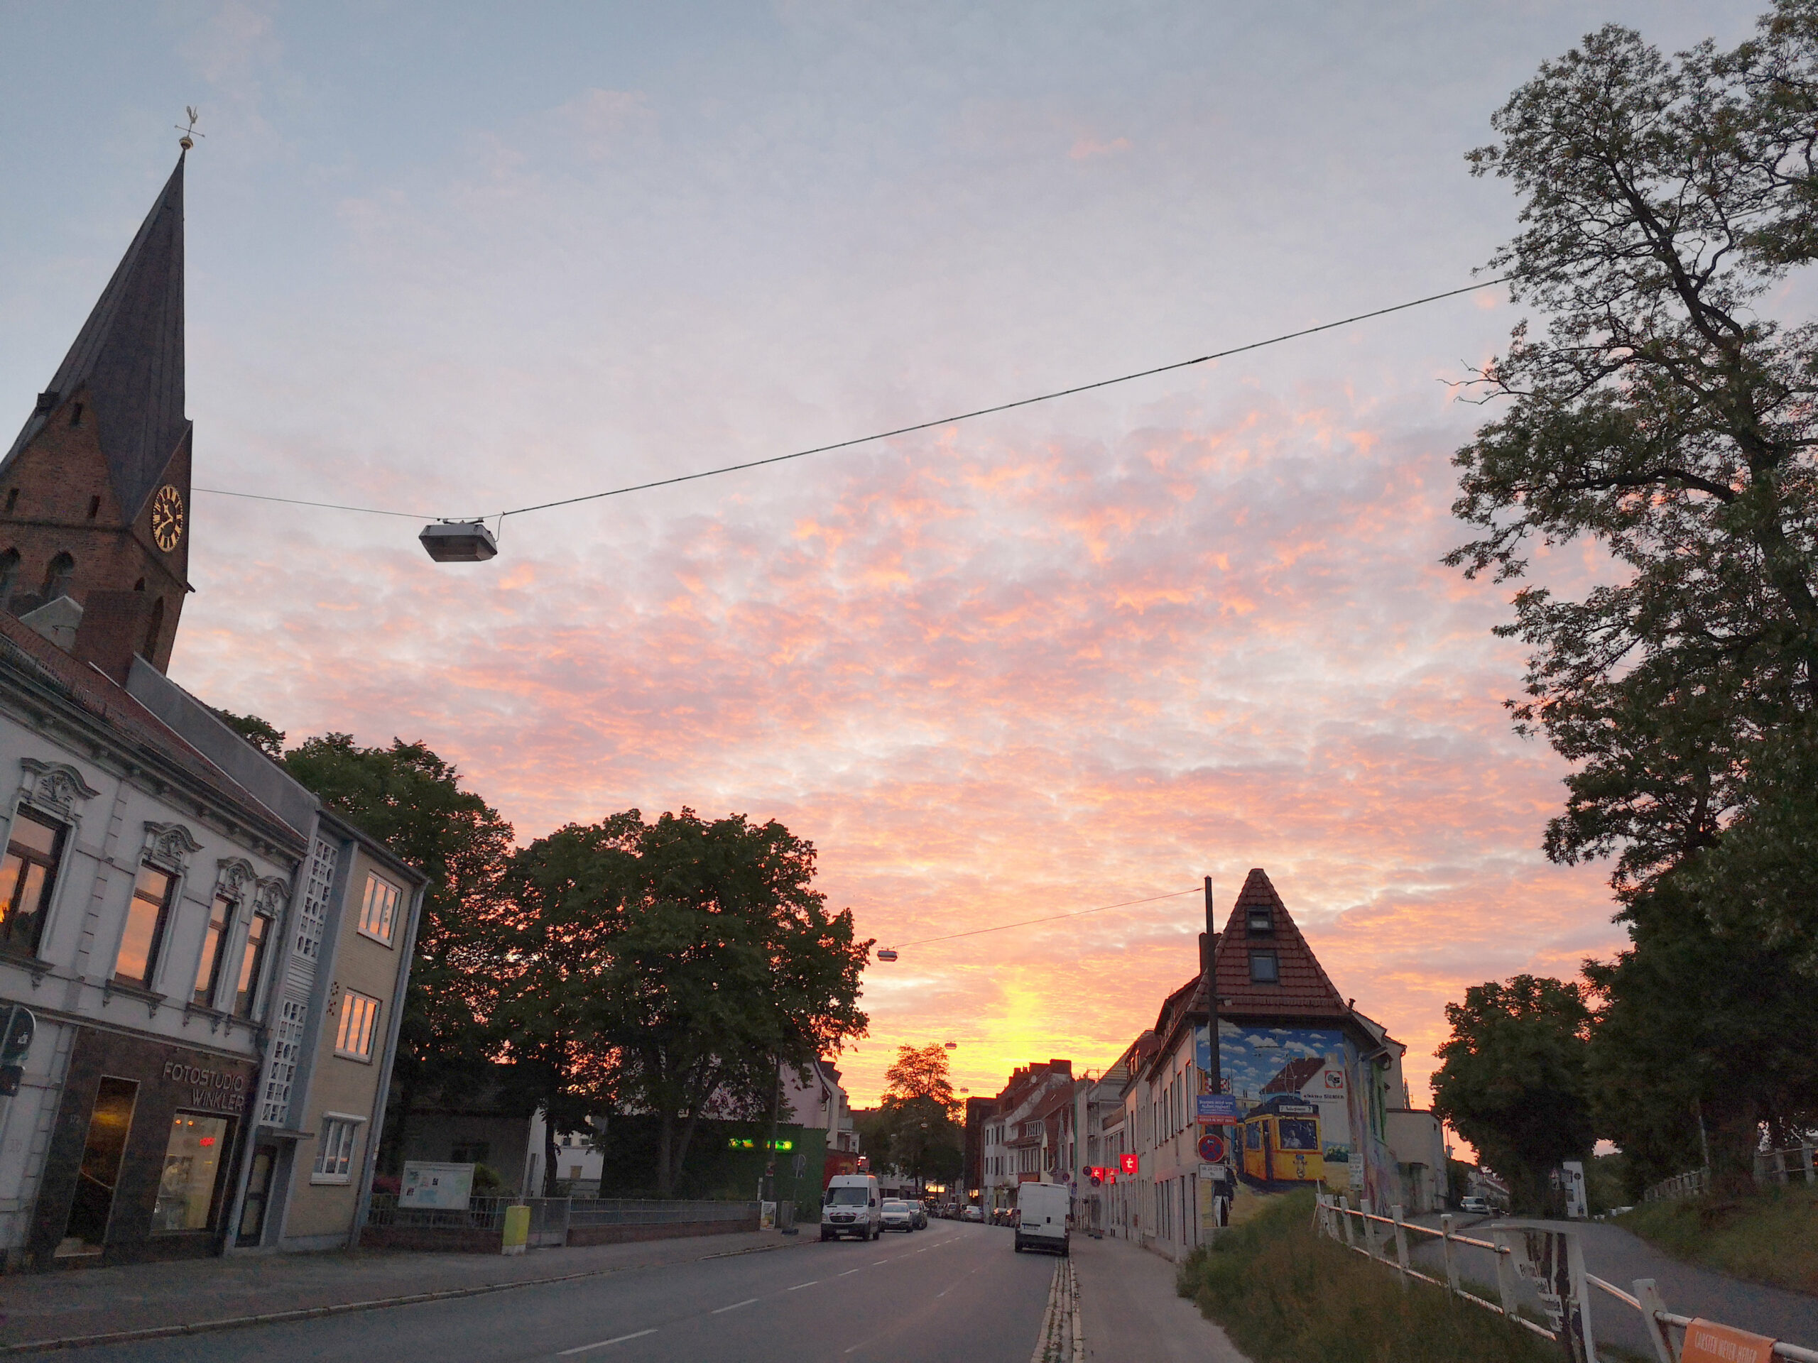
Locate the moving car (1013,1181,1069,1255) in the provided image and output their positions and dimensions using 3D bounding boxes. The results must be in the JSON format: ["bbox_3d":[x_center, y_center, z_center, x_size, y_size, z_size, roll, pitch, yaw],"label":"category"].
[{"bbox_3d":[5.240,20.850,55.110,2.050,2.500,5.500,1,-20,6],"label":"moving car"}]

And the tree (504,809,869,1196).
[{"bbox_3d":[-8.790,13.298,57.266,14.688,16.644,13.954,6,-20,-7],"label":"tree"}]

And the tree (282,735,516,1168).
[{"bbox_3d":[-18.148,9.686,48.301,8.524,16.410,8.524,10,-21,-19],"label":"tree"}]

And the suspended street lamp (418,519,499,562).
[{"bbox_3d":[-4.360,-1.364,13.771,0.635,0.270,0.347,1,-20,6],"label":"suspended street lamp"}]

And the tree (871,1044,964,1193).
[{"bbox_3d":[0.887,48.784,154.683,10.082,17.898,10.082,2,-20,1],"label":"tree"}]

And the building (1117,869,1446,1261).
[{"bbox_3d":[12.816,14.633,50.188,8.200,11.400,20.000,-1,-20,9],"label":"building"}]

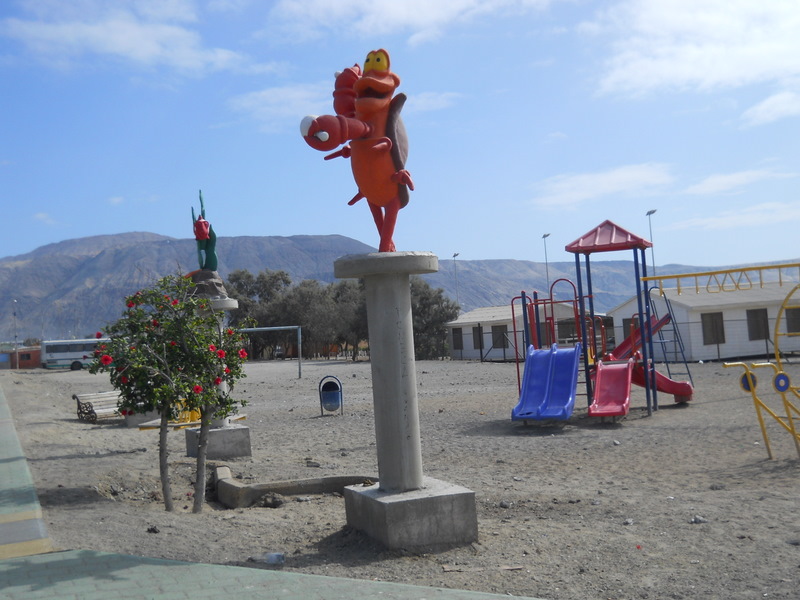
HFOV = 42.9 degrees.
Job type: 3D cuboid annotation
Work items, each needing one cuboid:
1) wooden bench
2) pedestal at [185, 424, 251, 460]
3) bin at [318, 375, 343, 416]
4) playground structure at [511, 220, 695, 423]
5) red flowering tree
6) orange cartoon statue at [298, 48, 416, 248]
[{"bbox_3d":[-7.500,2.762,26.423,0.660,0.740,1.600,-6,-3,42],"label":"wooden bench"},{"bbox_3d":[-2.836,2.224,15.883,0.810,0.420,0.810,-2,-2,-27],"label":"pedestal"},{"bbox_3d":[-1.636,2.191,23.577,0.560,0.926,0.360,-4,-2,2],"label":"bin"},{"bbox_3d":[3.718,0.338,19.038,3.100,3.601,3.900,-4,-2,20],"label":"playground structure"},{"bbox_3d":[-2.444,0.966,10.587,1.650,2.472,1.550,-4,-2,0],"label":"red flowering tree"},{"bbox_3d":[-0.410,-1.266,8.546,1.000,1.734,0.800,-2,-3,-33],"label":"orange cartoon statue"}]

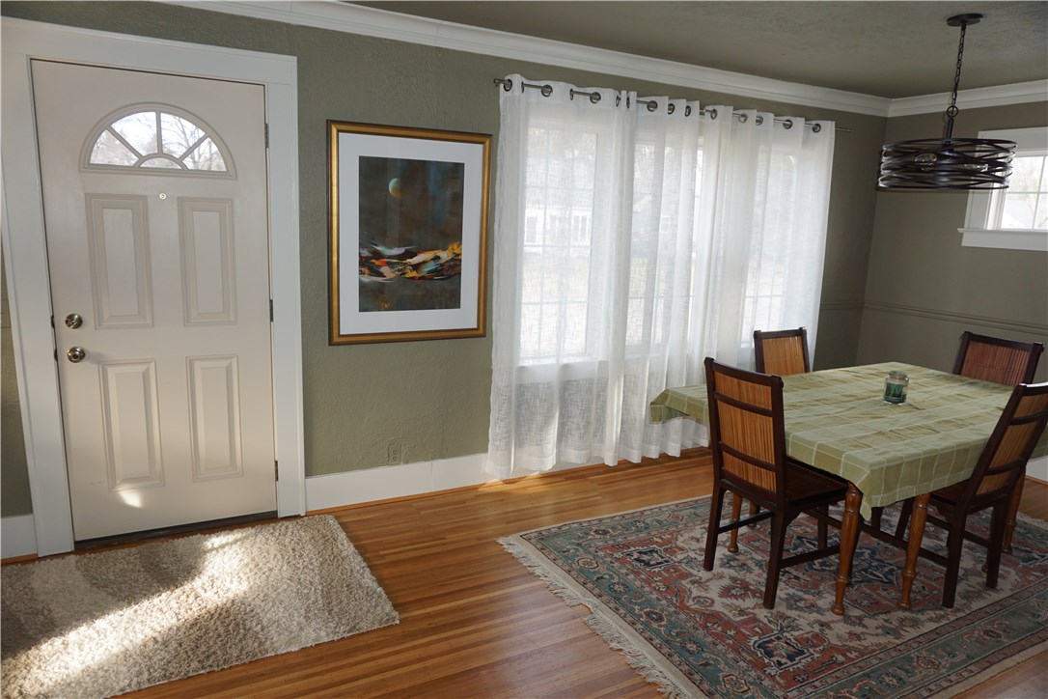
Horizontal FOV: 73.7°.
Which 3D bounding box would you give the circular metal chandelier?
[{"bbox_3d":[1.874,-1.077,3.062,0.510,0.705,0.510,-4,13,-28],"label":"circular metal chandelier"}]

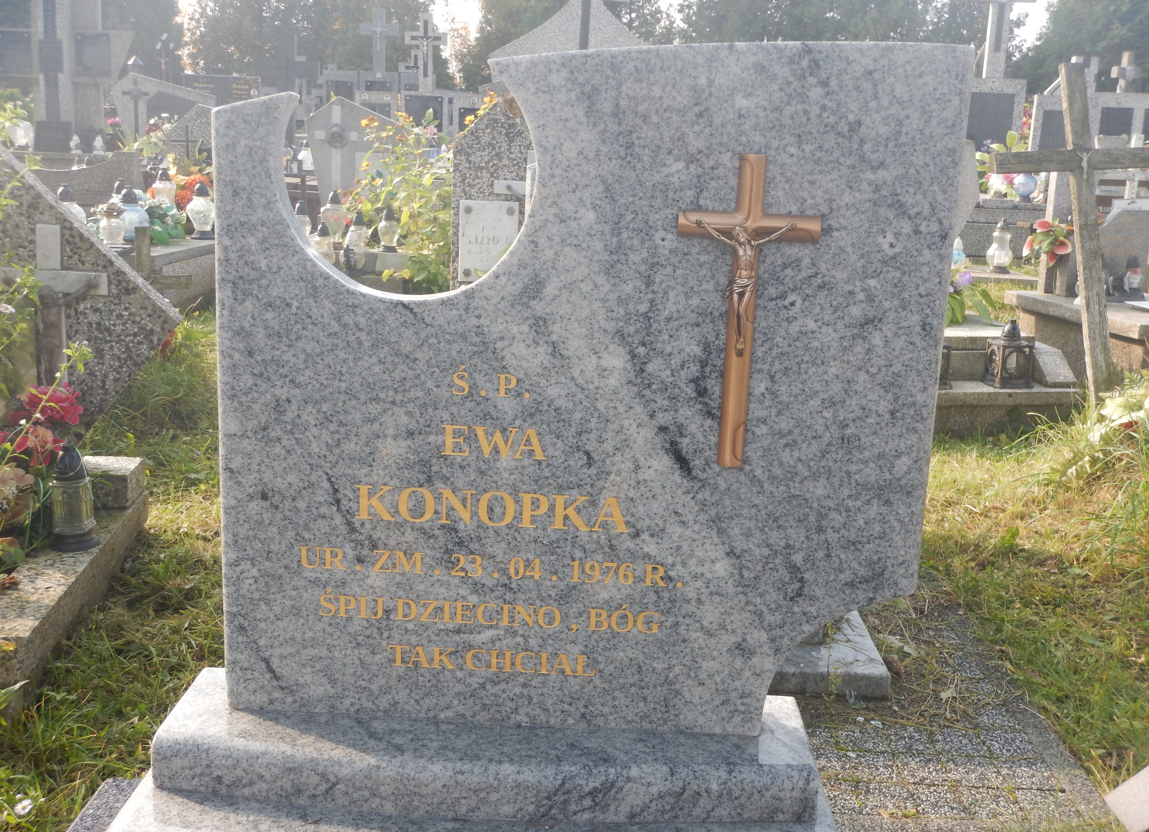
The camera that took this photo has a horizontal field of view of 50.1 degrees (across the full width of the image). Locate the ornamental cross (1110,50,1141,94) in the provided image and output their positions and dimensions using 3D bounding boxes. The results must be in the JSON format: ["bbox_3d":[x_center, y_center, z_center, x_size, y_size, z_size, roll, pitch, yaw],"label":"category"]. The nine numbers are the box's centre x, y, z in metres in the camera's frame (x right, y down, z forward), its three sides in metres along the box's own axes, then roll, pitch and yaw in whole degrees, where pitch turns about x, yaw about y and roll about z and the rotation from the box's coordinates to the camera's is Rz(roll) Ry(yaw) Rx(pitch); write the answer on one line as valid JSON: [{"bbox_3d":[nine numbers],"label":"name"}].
[{"bbox_3d":[5.839,-3.639,13.000,0.255,0.455,0.150,3,12,1],"label":"ornamental cross"}]

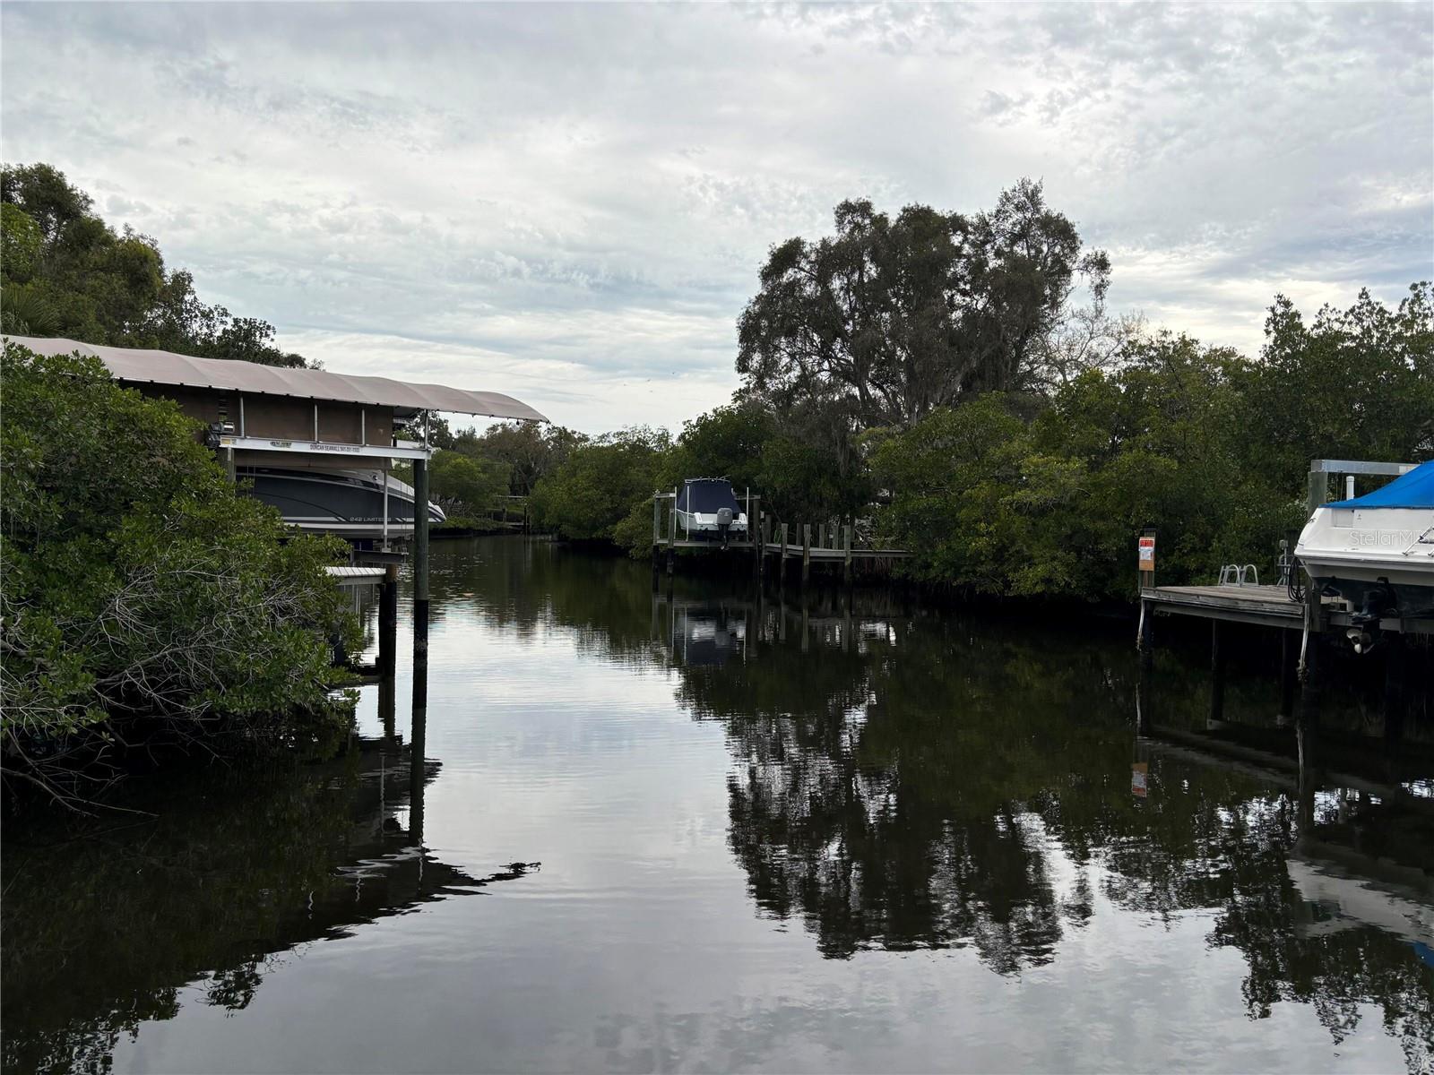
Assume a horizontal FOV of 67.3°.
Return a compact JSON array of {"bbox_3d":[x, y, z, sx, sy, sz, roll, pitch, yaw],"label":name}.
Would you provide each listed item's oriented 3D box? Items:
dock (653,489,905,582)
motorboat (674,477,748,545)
[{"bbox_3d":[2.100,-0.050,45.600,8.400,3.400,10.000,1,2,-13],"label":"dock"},{"bbox_3d":[-0.380,-1.200,48.000,2.600,3.050,7.200,1,2,-11],"label":"motorboat"}]

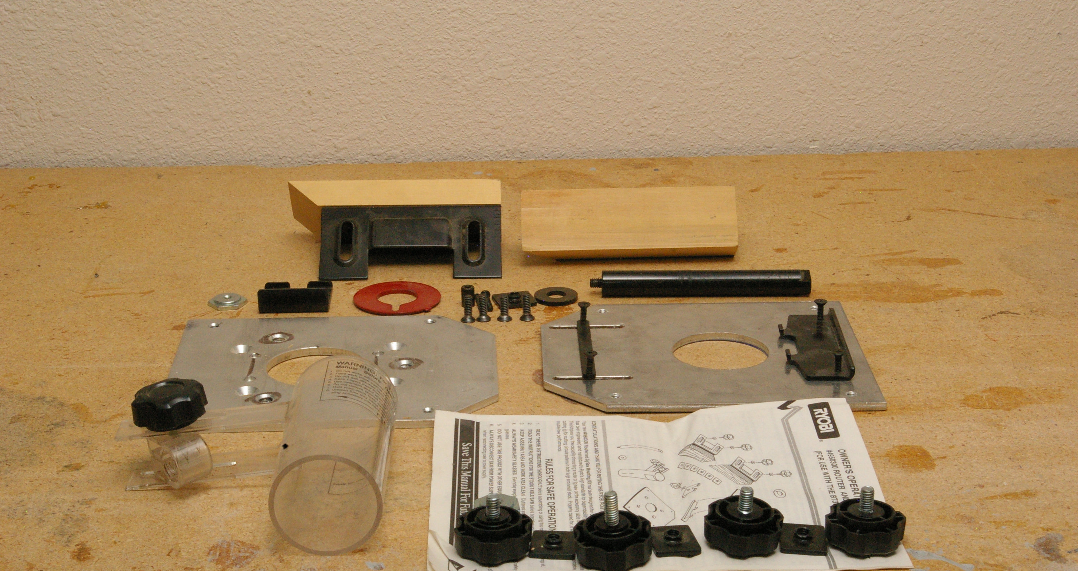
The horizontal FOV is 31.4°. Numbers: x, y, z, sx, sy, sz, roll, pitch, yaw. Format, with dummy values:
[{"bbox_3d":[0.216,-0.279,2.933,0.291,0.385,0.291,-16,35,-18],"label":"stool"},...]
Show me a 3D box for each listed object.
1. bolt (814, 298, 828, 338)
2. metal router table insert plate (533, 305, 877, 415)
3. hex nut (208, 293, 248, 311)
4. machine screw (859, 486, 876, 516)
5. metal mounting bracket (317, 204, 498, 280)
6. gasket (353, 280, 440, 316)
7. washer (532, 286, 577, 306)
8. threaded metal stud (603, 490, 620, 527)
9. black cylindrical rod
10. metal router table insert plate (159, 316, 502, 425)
[{"bbox_3d":[0.205,0.025,1.397,0.009,0.028,0.009,0,21,0],"label":"bolt"},{"bbox_3d":[0.118,0.050,1.383,0.231,0.006,0.188,-1,21,-1],"label":"metal router table insert plate"},{"bbox_3d":[-0.242,0.012,1.488,0.030,0.006,0.026,-3,21,-8],"label":"hex nut"},{"bbox_3d":[0.192,0.126,1.117,0.008,0.015,0.008,0,21,0],"label":"machine screw"},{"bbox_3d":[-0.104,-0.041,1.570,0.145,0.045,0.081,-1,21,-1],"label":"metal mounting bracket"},{"bbox_3d":[-0.110,0.010,1.496,0.068,0.003,0.068,0,21,0],"label":"gasket"},{"bbox_3d":[0.014,0.009,1.497,0.034,0.004,0.034,0,21,0],"label":"washer"},{"bbox_3d":[0.042,0.128,1.105,0.008,0.019,0.008,-4,21,1],"label":"threaded metal stud"},{"bbox_3d":[0.127,-0.001,1.500,0.173,0.020,0.020,0,21,0],"label":"black cylindrical rod"},{"bbox_3d":[-0.145,0.061,1.356,0.231,0.006,0.188,-1,21,-2],"label":"metal router table insert plate"}]

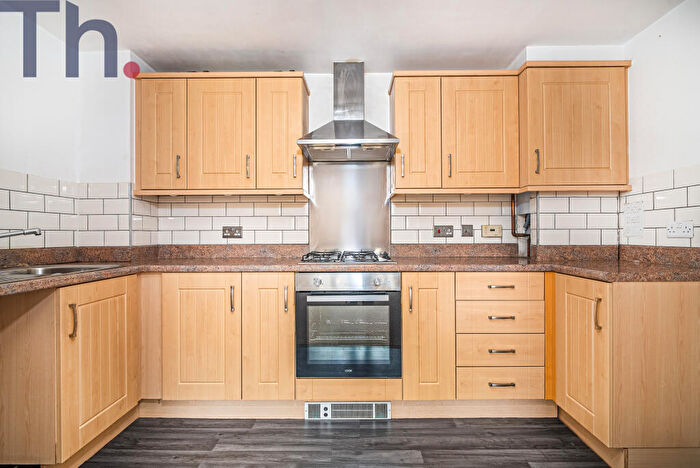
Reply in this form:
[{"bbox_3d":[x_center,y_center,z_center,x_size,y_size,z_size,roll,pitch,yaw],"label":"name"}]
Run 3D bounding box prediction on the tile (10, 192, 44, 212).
[{"bbox_3d":[-1.772,-0.178,1.710,0.010,0.100,0.195,0,0,0],"label":"tile"}]

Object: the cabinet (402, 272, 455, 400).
[{"bbox_3d":[0.441,0.573,2.020,0.297,0.720,0.560,0,0,0],"label":"cabinet"}]

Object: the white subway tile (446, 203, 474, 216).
[{"bbox_3d":[0.815,-0.186,2.304,0.200,0.100,0.010,0,0,0],"label":"white subway tile"}]

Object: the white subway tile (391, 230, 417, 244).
[{"bbox_3d":[0.403,0.024,2.305,0.200,0.100,0.010,0,0,0],"label":"white subway tile"}]

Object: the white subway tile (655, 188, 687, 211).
[{"bbox_3d":[1.710,-0.184,1.665,0.010,0.100,0.190,0,0,0],"label":"white subway tile"}]

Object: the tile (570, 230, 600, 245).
[{"bbox_3d":[1.504,0.022,1.985,0.200,0.100,0.010,0,0,0],"label":"tile"}]

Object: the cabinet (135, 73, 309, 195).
[{"bbox_3d":[-0.835,-0.637,2.135,1.080,0.785,0.300,0,0,0],"label":"cabinet"}]

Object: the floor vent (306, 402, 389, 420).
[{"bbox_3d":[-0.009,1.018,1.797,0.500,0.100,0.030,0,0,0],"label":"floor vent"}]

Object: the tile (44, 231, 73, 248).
[{"bbox_3d":[-1.770,0.033,1.894,0.010,0.100,0.195,0,0,0],"label":"tile"}]

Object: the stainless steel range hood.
[{"bbox_3d":[-0.011,-0.853,2.060,0.600,0.645,0.490,0,0,0],"label":"stainless steel range hood"}]

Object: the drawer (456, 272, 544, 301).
[{"bbox_3d":[0.850,0.296,1.970,0.496,0.157,0.470,0,0,1],"label":"drawer"}]

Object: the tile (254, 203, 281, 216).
[{"bbox_3d":[-0.602,-0.178,2.285,0.200,0.100,0.010,0,0,0],"label":"tile"}]

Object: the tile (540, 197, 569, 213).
[{"bbox_3d":[1.315,-0.183,2.005,0.195,0.100,0.010,0,0,0],"label":"tile"}]

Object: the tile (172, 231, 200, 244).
[{"bbox_3d":[-1.212,0.027,2.305,0.200,0.100,0.010,0,0,0],"label":"tile"}]

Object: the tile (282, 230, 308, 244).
[{"bbox_3d":[-0.400,0.026,2.305,0.195,0.100,0.010,0,0,0],"label":"tile"}]

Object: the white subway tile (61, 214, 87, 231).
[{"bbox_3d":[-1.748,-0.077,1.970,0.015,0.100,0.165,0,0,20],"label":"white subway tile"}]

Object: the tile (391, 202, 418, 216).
[{"bbox_3d":[0.397,-0.184,2.288,0.200,0.100,0.009,0,0,1],"label":"tile"}]

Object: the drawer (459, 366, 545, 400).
[{"bbox_3d":[0.842,0.834,1.980,0.495,0.188,0.480,0,0,0],"label":"drawer"}]

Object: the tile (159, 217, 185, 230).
[{"bbox_3d":[-1.320,-0.077,2.304,0.197,0.100,0.009,0,0,1],"label":"tile"}]

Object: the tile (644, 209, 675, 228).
[{"bbox_3d":[1.735,-0.085,1.743,0.010,0.100,0.190,0,0,0],"label":"tile"}]

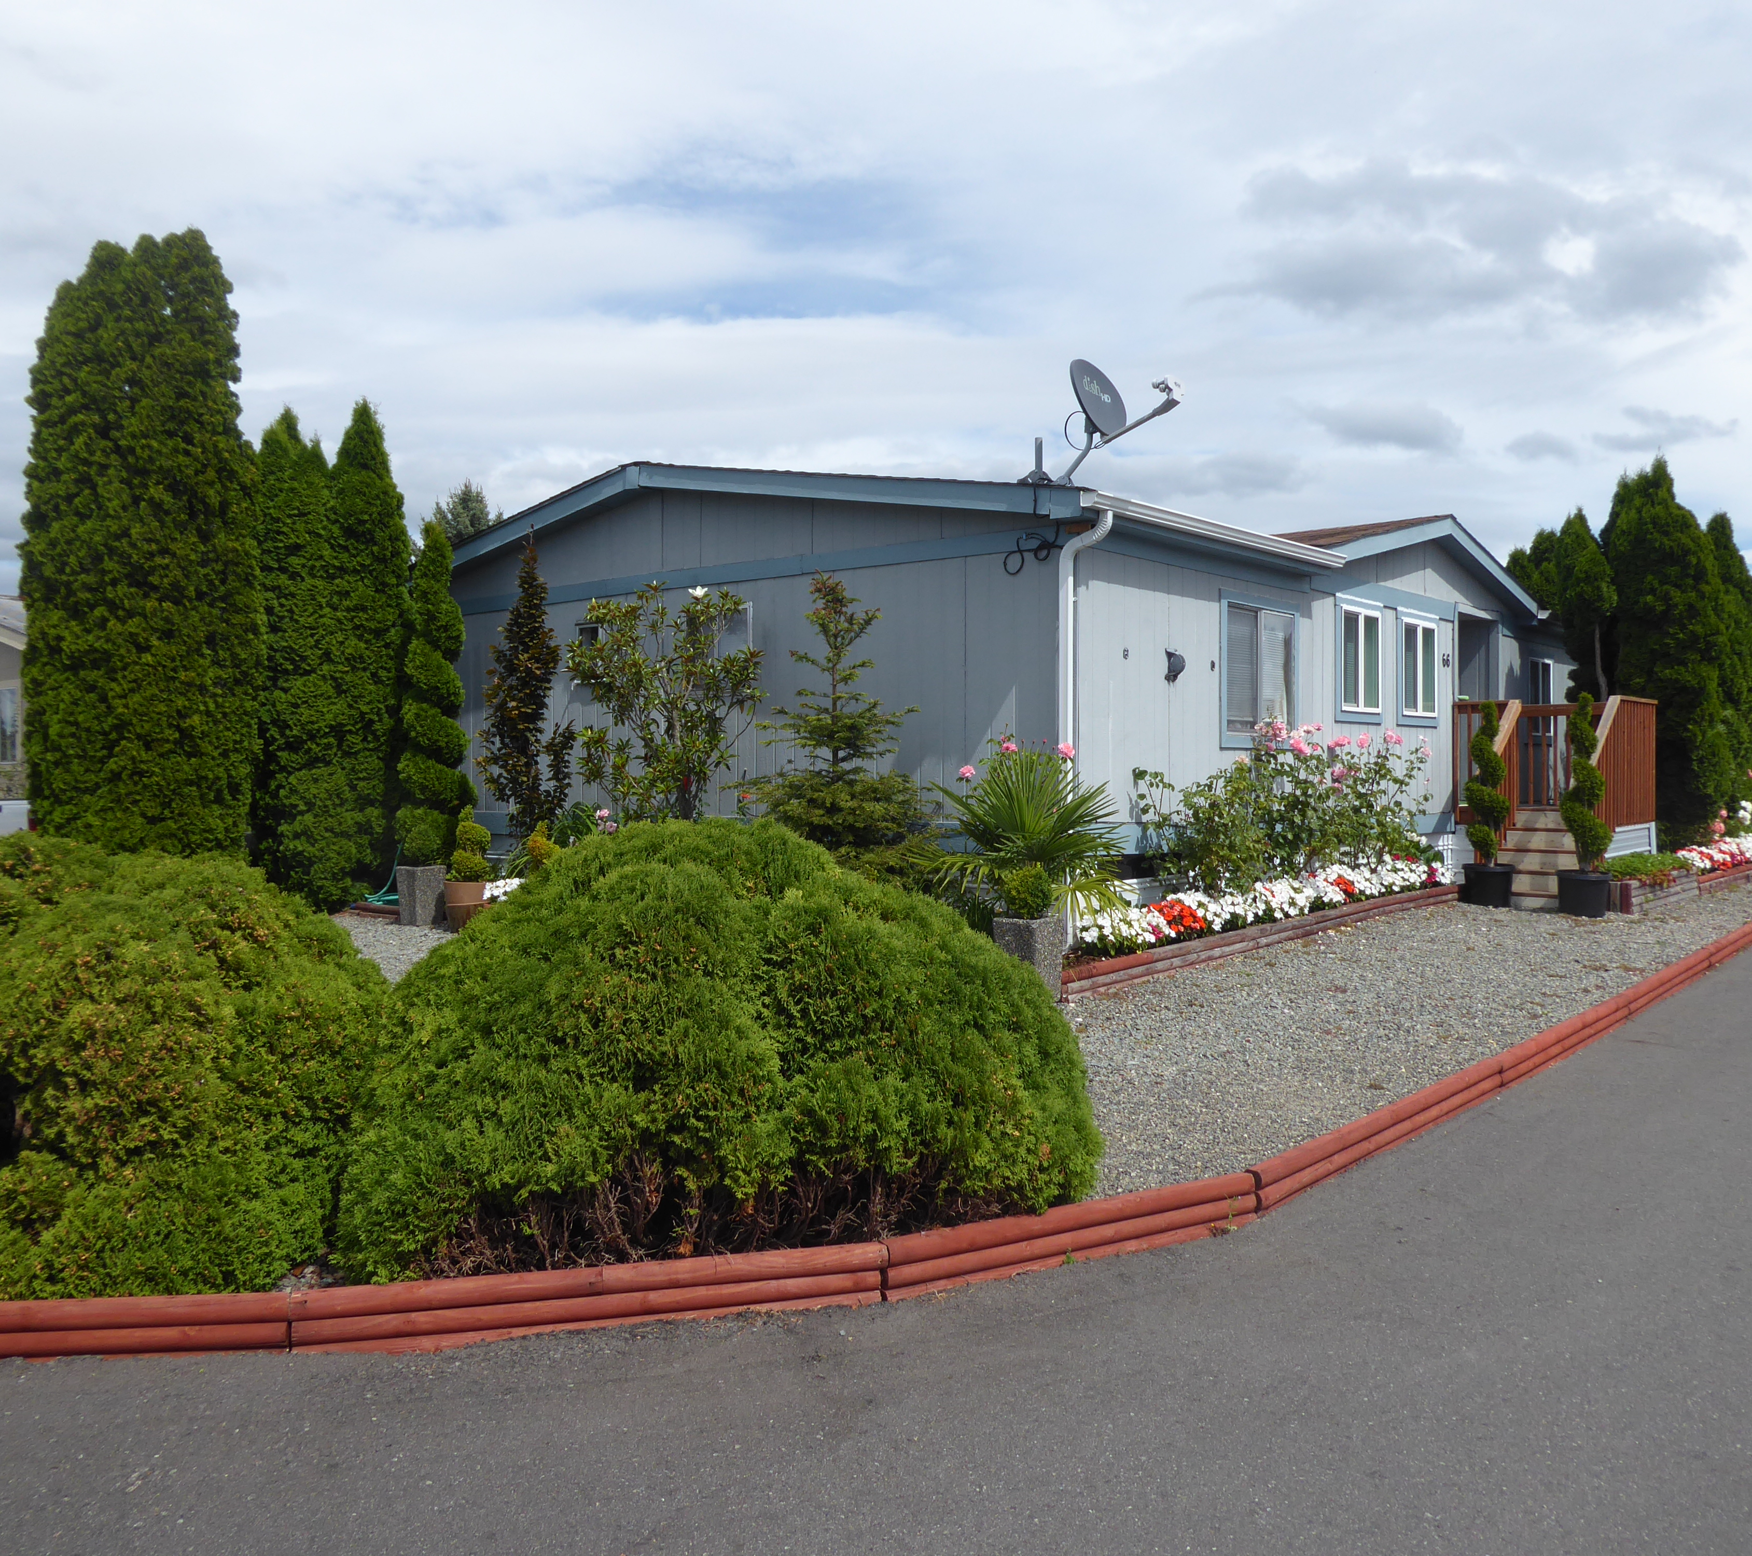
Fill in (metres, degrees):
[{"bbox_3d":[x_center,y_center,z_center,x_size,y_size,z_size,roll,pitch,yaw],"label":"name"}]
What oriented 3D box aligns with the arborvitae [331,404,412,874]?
[{"bbox_3d":[-4.577,-1.153,13.000,0.880,4.506,0.880,0,0,0],"label":"arborvitae"}]

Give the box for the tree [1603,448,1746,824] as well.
[{"bbox_3d":[10.150,-1.464,18.400,1.750,5.100,1.750,0,1,30],"label":"tree"}]

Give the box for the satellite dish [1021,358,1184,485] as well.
[{"bbox_3d":[1.451,-2.251,9.100,0.950,0.800,0.520,0,1,39],"label":"satellite dish"}]

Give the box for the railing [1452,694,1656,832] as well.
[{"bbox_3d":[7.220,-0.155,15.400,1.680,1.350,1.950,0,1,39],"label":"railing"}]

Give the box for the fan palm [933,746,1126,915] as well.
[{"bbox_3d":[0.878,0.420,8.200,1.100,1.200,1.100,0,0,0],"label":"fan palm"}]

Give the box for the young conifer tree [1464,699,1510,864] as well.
[{"bbox_3d":[5.900,0.026,13.850,0.450,1.580,0.450,0,0,24],"label":"young conifer tree"}]

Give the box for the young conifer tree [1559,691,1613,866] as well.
[{"bbox_3d":[5.972,0.034,12.100,0.450,1.500,0.450,0,0,0],"label":"young conifer tree"}]

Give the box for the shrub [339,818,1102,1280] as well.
[{"bbox_3d":[-0.530,0.733,4.950,2.350,1.190,2.000,0,0,-13],"label":"shrub"}]

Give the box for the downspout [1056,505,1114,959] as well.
[{"bbox_3d":[1.342,-0.296,9.153,0.360,2.910,0.100,0,1,39],"label":"downspout"}]

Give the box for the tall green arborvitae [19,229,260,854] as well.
[{"bbox_3d":[-6.380,-1.685,12.500,2.000,5.950,2.000,0,0,-24],"label":"tall green arborvitae"}]

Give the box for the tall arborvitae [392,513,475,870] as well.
[{"bbox_3d":[-3.852,-0.587,12.500,0.720,3.375,0.720,0,0,0],"label":"tall arborvitae"}]

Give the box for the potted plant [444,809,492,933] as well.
[{"bbox_3d":[-2.981,0.663,10.500,0.360,0.911,0.360,0,0,0],"label":"potted plant"}]

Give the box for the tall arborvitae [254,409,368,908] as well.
[{"bbox_3d":[-5.500,-1.150,14.000,1.180,4.850,1.180,0,0,0],"label":"tall arborvitae"}]

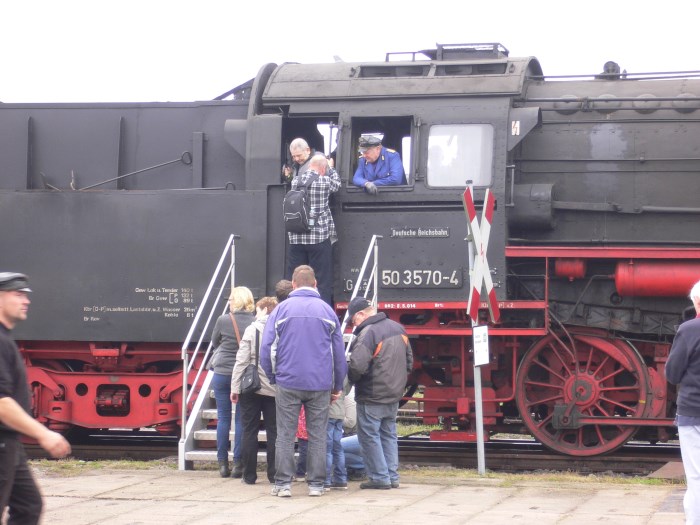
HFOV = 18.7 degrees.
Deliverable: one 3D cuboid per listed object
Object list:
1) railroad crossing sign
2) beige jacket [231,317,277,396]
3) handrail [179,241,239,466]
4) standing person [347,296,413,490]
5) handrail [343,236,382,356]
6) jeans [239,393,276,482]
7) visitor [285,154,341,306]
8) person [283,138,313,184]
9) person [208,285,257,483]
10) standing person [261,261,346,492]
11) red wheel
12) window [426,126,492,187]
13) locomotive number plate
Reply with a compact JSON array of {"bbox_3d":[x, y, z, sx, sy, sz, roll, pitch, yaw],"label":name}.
[{"bbox_3d":[1.168,-0.065,18.750,0.070,1.200,0.720,-3,-1,24],"label":"railroad crossing sign"},{"bbox_3d":[-0.772,0.785,17.850,0.460,0.690,0.310,1,-1,-9],"label":"beige jacket"},{"bbox_3d":[-1.305,0.810,20.200,0.090,2.150,2.030,1,-1,12],"label":"handrail"},{"bbox_3d":[0.256,1.097,17.969,0.420,1.640,0.500,-1,-2,44],"label":"standing person"},{"bbox_3d":[0.094,0.810,19.910,0.090,2.150,2.030,1,-1,12],"label":"handrail"},{"bbox_3d":[-0.785,1.488,18.410,0.360,0.880,0.270,1,-1,-3],"label":"jeans"},{"bbox_3d":[-0.375,-0.180,21.200,0.480,1.790,0.430,0,-1,29],"label":"visitor"},{"bbox_3d":[-0.520,-0.452,22.449,0.500,1.720,0.420,-1,-2,37],"label":"person"},{"bbox_3d":[-1.045,1.069,19.020,0.460,1.710,0.380,1,-1,-9],"label":"person"},{"bbox_3d":[-0.375,0.945,17.100,0.660,1.820,0.400,1,-1,3],"label":"standing person"},{"bbox_3d":[2.454,1.351,22.368,1.400,1.390,0.200,0,-1,12],"label":"red wheel"},{"bbox_3d":[1.148,-1.104,22.002,0.697,0.643,0.050,0,-1,12],"label":"window"},{"bbox_3d":[0.743,0.163,21.985,0.867,0.212,0.030,0,-1,12],"label":"locomotive number plate"}]

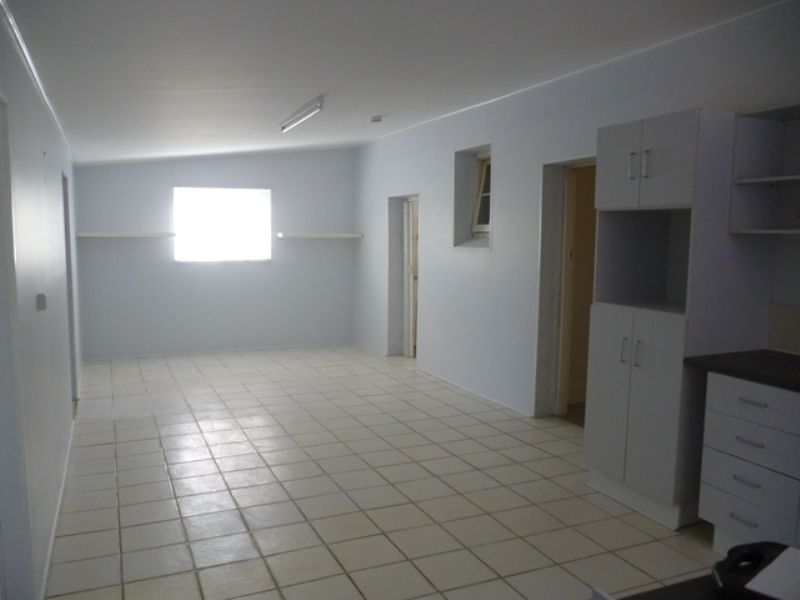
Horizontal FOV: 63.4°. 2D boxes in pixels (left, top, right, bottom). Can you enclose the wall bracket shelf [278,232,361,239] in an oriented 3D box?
[{"bbox_3d":[-1.063,-0.846,8.633,1.151,0.049,0.198,-2,6,-24],"label":"wall bracket shelf"}]

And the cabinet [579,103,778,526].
[{"bbox_3d":[1.545,0.092,3.658,0.585,2.122,0.694,-2,6,-24],"label":"cabinet"}]

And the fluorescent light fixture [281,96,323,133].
[{"bbox_3d":[-0.815,-1.498,5.289,0.079,0.113,1.239,-2,6,-24],"label":"fluorescent light fixture"}]

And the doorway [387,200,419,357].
[{"bbox_3d":[0.142,-0.237,7.736,0.254,1.973,0.862,-2,6,-24],"label":"doorway"}]

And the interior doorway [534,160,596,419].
[{"bbox_3d":[1.424,-0.008,4.928,0.254,2.077,0.865,-2,6,-24],"label":"interior doorway"}]

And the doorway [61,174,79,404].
[{"bbox_3d":[-2.811,-0.038,5.393,0.122,1.964,0.868,-2,6,-24],"label":"doorway"}]

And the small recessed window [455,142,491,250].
[{"bbox_3d":[0.791,-0.975,6.229,0.236,0.935,0.658,-2,6,-24],"label":"small recessed window"}]

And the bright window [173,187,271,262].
[{"bbox_3d":[-2.245,-0.952,8.243,1.194,0.907,0.107,-2,6,-24],"label":"bright window"}]

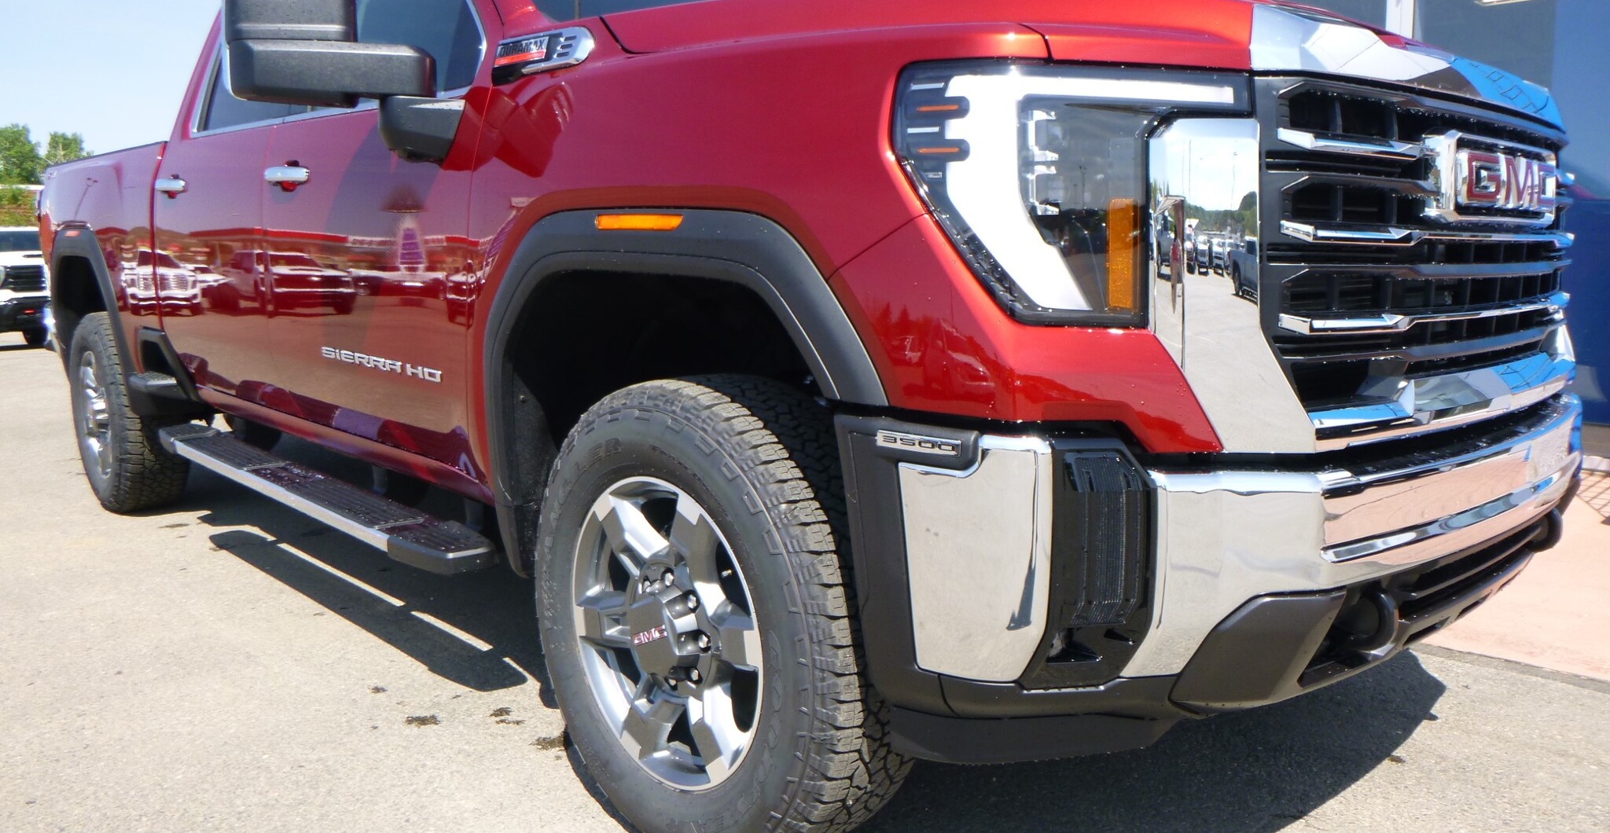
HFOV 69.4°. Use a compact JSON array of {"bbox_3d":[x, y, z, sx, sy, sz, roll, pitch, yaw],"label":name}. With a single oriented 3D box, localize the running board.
[{"bbox_3d":[-1.539,0.211,3.497,0.162,0.076,2.485,-9,11,-40],"label":"running board"}]

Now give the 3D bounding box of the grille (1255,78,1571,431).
[{"bbox_3d":[1.053,-0.260,1.894,1.151,0.505,0.172,-9,11,-40],"label":"grille"}]

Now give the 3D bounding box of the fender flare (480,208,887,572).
[{"bbox_3d":[-0.244,0.005,1.940,0.131,0.687,1.071,-9,11,-40],"label":"fender flare"}]

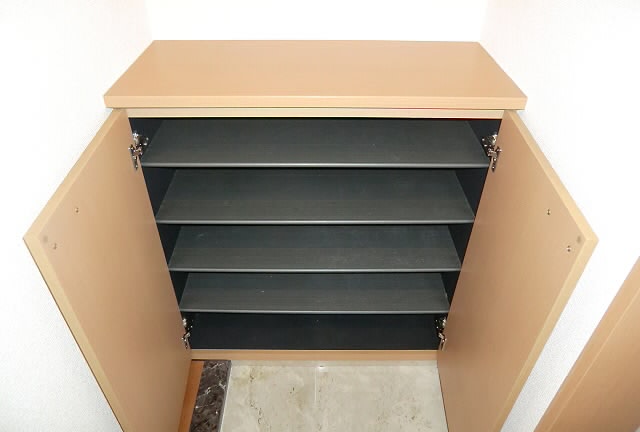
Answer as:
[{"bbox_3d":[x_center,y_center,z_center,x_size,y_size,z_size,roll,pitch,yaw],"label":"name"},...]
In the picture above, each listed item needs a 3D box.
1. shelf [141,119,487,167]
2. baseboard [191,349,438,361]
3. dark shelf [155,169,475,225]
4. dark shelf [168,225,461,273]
[{"bbox_3d":[-0.011,-0.227,1.237,0.875,0.017,0.350,0,38,0],"label":"shelf"},{"bbox_3d":[-0.016,0.483,1.570,0.879,0.058,0.020,0,38,0],"label":"baseboard"},{"bbox_3d":[-0.013,-0.088,1.344,0.875,0.017,0.350,0,38,0],"label":"dark shelf"},{"bbox_3d":[-0.014,0.054,1.454,0.875,0.017,0.350,0,38,0],"label":"dark shelf"}]

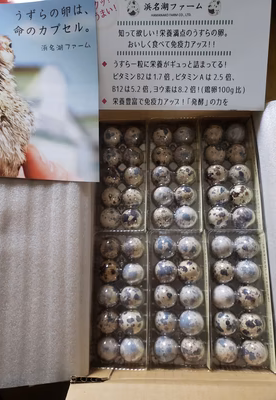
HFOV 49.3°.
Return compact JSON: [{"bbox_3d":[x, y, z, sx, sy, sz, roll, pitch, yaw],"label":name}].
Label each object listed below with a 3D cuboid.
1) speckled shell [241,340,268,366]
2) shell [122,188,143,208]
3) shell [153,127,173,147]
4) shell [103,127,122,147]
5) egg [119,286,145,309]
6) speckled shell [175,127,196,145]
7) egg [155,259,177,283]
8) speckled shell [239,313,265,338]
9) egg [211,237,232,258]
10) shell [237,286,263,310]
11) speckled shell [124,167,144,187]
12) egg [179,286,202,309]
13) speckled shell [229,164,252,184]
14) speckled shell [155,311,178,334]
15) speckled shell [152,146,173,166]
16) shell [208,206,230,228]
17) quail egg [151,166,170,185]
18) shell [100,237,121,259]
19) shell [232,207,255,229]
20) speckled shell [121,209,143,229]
[{"bbox_3d":[0.128,0.168,0.332,0.027,0.032,0.027,-1,75,4],"label":"speckled shell"},{"bbox_3d":[-0.007,-0.004,0.386,0.025,0.032,0.025,-1,74,5],"label":"shell"},{"bbox_3d":[0.032,-0.084,0.395,0.025,0.032,0.025,-1,75,3],"label":"shell"},{"bbox_3d":[-0.034,-0.087,0.410,0.025,0.032,0.025,-1,75,4],"label":"shell"},{"bbox_3d":[-0.007,0.115,0.354,0.026,0.033,0.026,-1,75,4],"label":"egg"},{"bbox_3d":[0.062,-0.087,0.402,0.026,0.032,0.026,-1,75,3],"label":"speckled shell"},{"bbox_3d":[0.033,0.085,0.359,0.026,0.033,0.026,-1,75,4],"label":"egg"},{"bbox_3d":[0.128,0.141,0.339,0.026,0.032,0.026,-1,75,4],"label":"speckled shell"},{"bbox_3d":[0.101,0.056,0.360,0.026,0.032,0.026,-1,74,5],"label":"egg"},{"bbox_3d":[0.129,0.112,0.346,0.026,0.032,0.026,-1,75,4],"label":"shell"},{"bbox_3d":[-0.006,-0.031,0.394,0.026,0.032,0.026,-1,74,5],"label":"speckled shell"},{"bbox_3d":[0.062,0.113,0.351,0.026,0.032,0.026,-1,75,4],"label":"egg"},{"bbox_3d":[0.130,-0.033,0.383,0.026,0.032,0.026,-1,75,3],"label":"speckled shell"},{"bbox_3d":[0.032,0.139,0.343,0.026,0.032,0.026,-1,74,5],"label":"speckled shell"},{"bbox_3d":[0.032,-0.058,0.388,0.025,0.032,0.025,-1,75,3],"label":"speckled shell"},{"bbox_3d":[0.100,0.021,0.372,0.026,0.033,0.026,-1,75,4],"label":"shell"},{"bbox_3d":[0.030,-0.031,0.381,0.025,0.032,0.025,-1,75,3],"label":"quail egg"},{"bbox_3d":[-0.034,0.059,0.371,0.025,0.032,0.025,-1,74,5],"label":"shell"},{"bbox_3d":[0.129,0.021,0.369,0.026,0.032,0.026,-1,75,3],"label":"shell"},{"bbox_3d":[-0.008,0.023,0.378,0.025,0.032,0.025,-1,75,4],"label":"speckled shell"}]

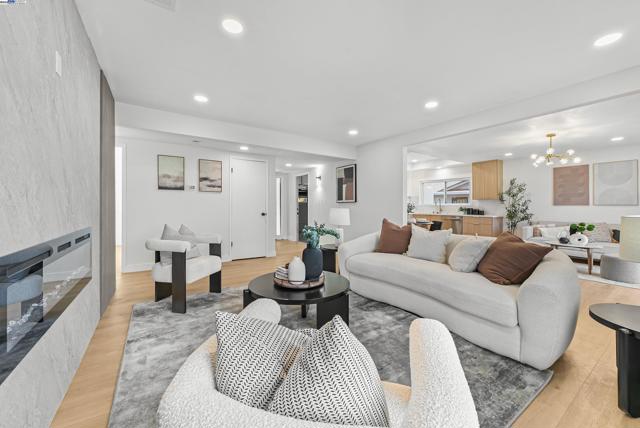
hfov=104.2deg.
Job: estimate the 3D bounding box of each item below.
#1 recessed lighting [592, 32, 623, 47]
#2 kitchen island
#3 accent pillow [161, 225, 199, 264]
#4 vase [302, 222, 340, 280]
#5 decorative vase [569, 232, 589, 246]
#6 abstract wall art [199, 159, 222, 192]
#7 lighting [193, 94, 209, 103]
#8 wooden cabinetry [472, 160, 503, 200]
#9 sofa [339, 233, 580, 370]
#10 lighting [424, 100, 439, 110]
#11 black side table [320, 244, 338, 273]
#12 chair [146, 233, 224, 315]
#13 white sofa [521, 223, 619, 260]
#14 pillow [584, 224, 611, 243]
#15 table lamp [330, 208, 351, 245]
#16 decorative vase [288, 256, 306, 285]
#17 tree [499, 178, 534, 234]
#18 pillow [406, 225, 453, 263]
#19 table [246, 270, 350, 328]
[{"bbox_3d":[2.226,-1.339,1.929,0.160,0.025,0.160,0,2,-34],"label":"recessed lighting"},{"bbox_3d":[4.055,0.480,7.588,0.640,0.910,2.480,0,2,-34],"label":"kitchen island"},{"bbox_3d":[-1.646,0.347,2.929,0.170,0.420,0.450,-9,-2,17],"label":"accent pillow"},{"bbox_3d":[0.008,0.343,2.312,0.345,0.515,0.280,1,1,0],"label":"vase"},{"bbox_3d":[4.741,0.472,4.555,0.090,0.235,0.245,-1,2,-39],"label":"decorative vase"},{"bbox_3d":[-2.046,-0.706,4.684,0.410,0.600,0.030,0,2,-34],"label":"abstract wall art"},{"bbox_3d":[-1.468,-1.407,3.061,0.160,0.025,0.160,0,2,-34],"label":"lighting"},{"bbox_3d":[4.592,-0.885,6.836,0.335,1.080,0.630,0,2,-33],"label":"wooden cabinetry"},{"bbox_3d":[1.214,0.639,2.831,0.893,0.770,2.366,0,2,-34],"label":"sofa"},{"bbox_3d":[1.374,-1.350,3.070,0.180,0.030,0.180,0,2,-33],"label":"lighting"},{"bbox_3d":[0.230,0.756,3.981,0.470,0.470,0.470,0,1,0],"label":"black side table"},{"bbox_3d":[-1.575,0.627,2.887,0.640,0.736,0.720,1,1,11],"label":"chair"},{"bbox_3d":[5.603,0.591,5.224,0.880,0.820,2.000,0,2,-33],"label":"white sofa"},{"bbox_3d":[5.632,0.376,5.041,0.150,0.390,0.420,18,-8,-33],"label":"pillow"},{"bbox_3d":[0.330,0.209,4.006,0.320,0.600,0.320,0,1,0],"label":"table lamp"},{"bbox_3d":[-0.207,0.487,2.187,0.150,0.232,0.150,1,1,0],"label":"decorative vase"},{"bbox_3d":[4.889,0.046,6.202,0.850,1.854,0.880,0,2,-33],"label":"tree"},{"bbox_3d":[1.301,0.350,2.959,0.170,0.450,0.490,18,-9,-33],"label":"pillow"},{"bbox_3d":[-0.160,0.814,2.196,0.906,0.430,0.906,0,1,0],"label":"table"}]

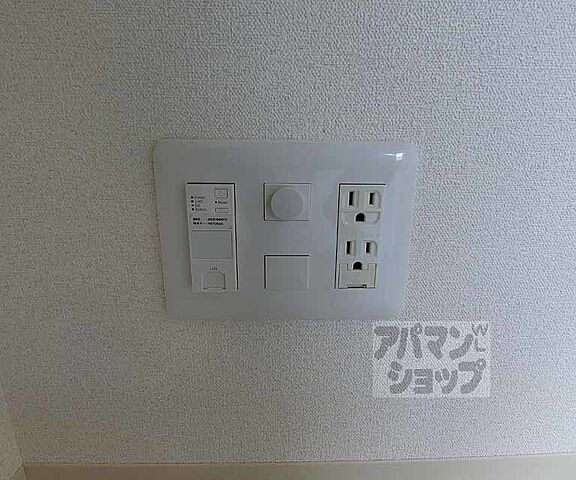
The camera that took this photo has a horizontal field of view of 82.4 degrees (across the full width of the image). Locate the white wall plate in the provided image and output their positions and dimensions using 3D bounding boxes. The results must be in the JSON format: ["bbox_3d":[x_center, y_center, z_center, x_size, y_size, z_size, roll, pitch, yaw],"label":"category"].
[{"bbox_3d":[-0.001,-0.001,0.208,0.162,0.120,0.011,0,12,-1],"label":"white wall plate"}]

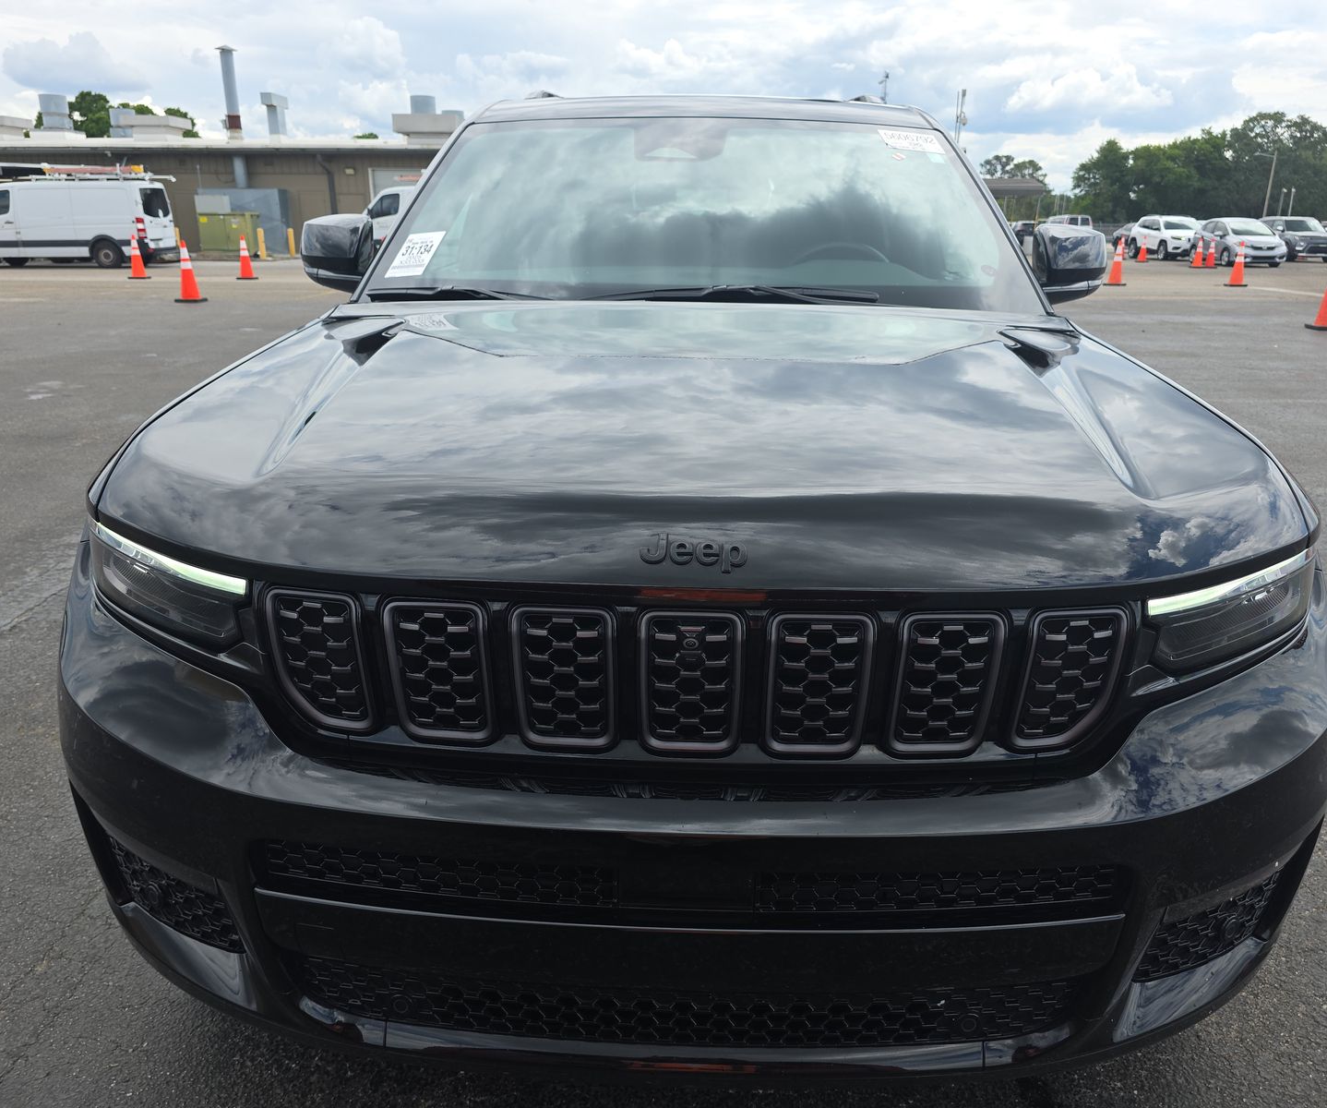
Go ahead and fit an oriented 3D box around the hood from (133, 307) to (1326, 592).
[{"bbox_3d":[0.055,-0.264,1.649,1.740,0.260,1.270,1,19,2],"label":"hood"}]

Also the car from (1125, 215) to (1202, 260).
[{"bbox_3d":[20.400,-12.699,39.300,1.870,1.680,4.620,1,19,2],"label":"car"}]

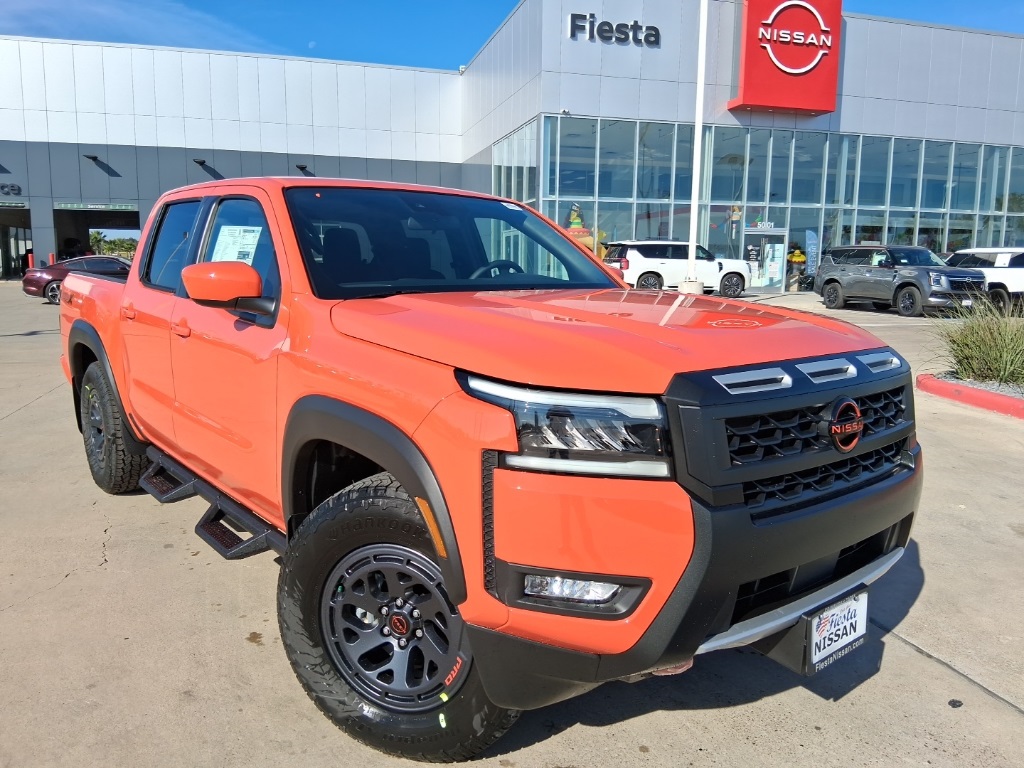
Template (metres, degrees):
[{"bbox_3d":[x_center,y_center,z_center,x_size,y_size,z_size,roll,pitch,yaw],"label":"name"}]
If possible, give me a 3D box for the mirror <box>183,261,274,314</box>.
[{"bbox_3d":[-1.009,-0.341,2.710,0.270,0.190,0.190,-6,10,-40],"label":"mirror"}]

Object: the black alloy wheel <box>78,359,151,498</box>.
[{"bbox_3d":[-2.388,0.253,4.670,0.270,0.800,0.800,-6,10,-40],"label":"black alloy wheel"}]

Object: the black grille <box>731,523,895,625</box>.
[{"bbox_3d":[0.843,0.475,2.083,0.904,0.110,0.090,-6,11,-40],"label":"black grille"}]

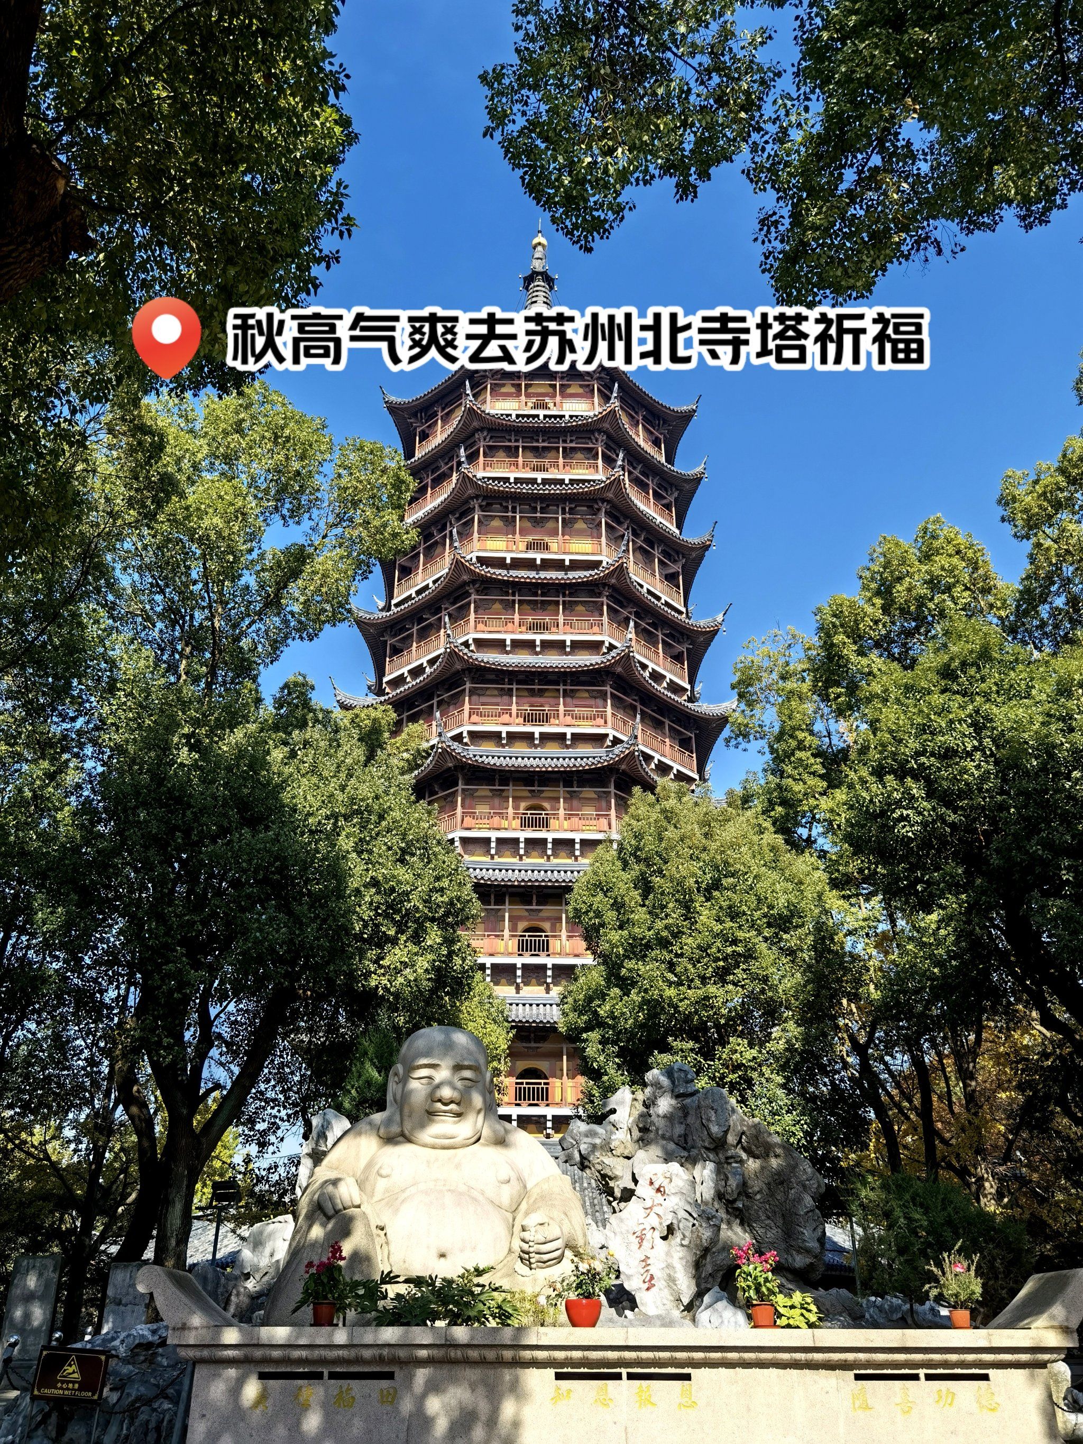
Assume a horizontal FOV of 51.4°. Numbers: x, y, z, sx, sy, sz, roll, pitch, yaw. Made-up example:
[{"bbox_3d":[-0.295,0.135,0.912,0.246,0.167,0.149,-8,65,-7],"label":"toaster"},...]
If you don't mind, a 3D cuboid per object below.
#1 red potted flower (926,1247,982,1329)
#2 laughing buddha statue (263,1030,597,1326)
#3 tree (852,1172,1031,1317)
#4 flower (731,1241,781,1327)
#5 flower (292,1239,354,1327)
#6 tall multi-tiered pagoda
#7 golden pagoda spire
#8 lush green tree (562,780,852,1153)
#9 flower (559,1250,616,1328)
[{"bbox_3d":[2.799,3.823,7.652,0.383,0.493,0.340,0,-28,0],"label":"red potted flower"},{"bbox_3d":[-0.949,3.725,9.236,2.604,2.464,1.750,3,-28,-6],"label":"laughing buddha statue"},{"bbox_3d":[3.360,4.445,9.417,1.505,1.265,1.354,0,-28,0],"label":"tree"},{"bbox_3d":[1.453,3.814,7.657,0.337,0.514,0.320,0,-28,0],"label":"flower"},{"bbox_3d":[-1.487,3.814,7.657,0.406,0.514,0.340,0,-28,0],"label":"flower"},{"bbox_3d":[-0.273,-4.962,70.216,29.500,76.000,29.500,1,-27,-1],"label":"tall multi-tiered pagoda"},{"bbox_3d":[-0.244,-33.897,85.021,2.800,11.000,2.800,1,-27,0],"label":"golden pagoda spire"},{"bbox_3d":[3.131,6.089,20.564,5.515,11.103,5.515,0,-28,0],"label":"lush green tree"},{"bbox_3d":[0.314,3.839,7.643,0.406,0.457,0.360,0,-28,0],"label":"flower"}]

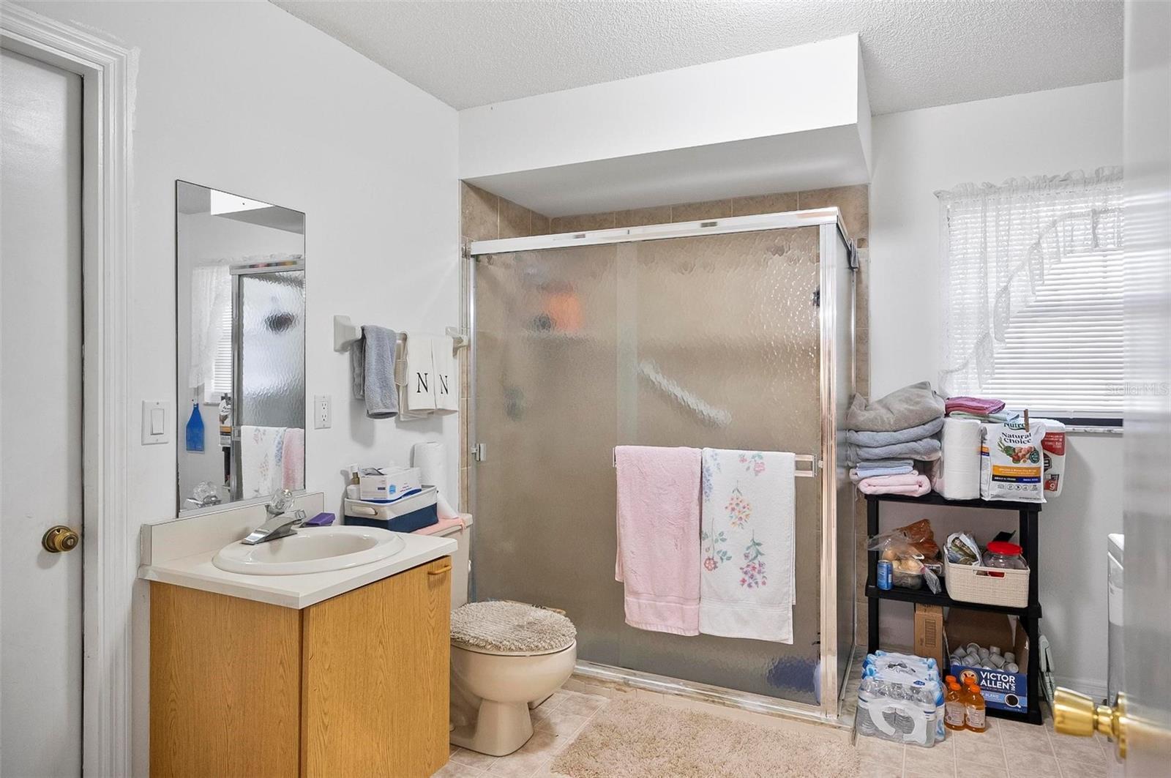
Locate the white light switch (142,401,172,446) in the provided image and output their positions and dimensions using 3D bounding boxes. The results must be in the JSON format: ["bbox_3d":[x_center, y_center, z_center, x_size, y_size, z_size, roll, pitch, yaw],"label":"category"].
[{"bbox_3d":[-1.131,0.088,1.716,0.012,0.115,0.071,1,1,25],"label":"white light switch"}]

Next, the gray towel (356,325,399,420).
[{"bbox_3d":[-0.760,-0.059,2.356,0.095,0.325,0.180,1,1,25],"label":"gray towel"}]

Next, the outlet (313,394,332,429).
[{"bbox_3d":[-0.894,0.078,2.223,0.009,0.115,0.071,1,1,25],"label":"outlet"}]

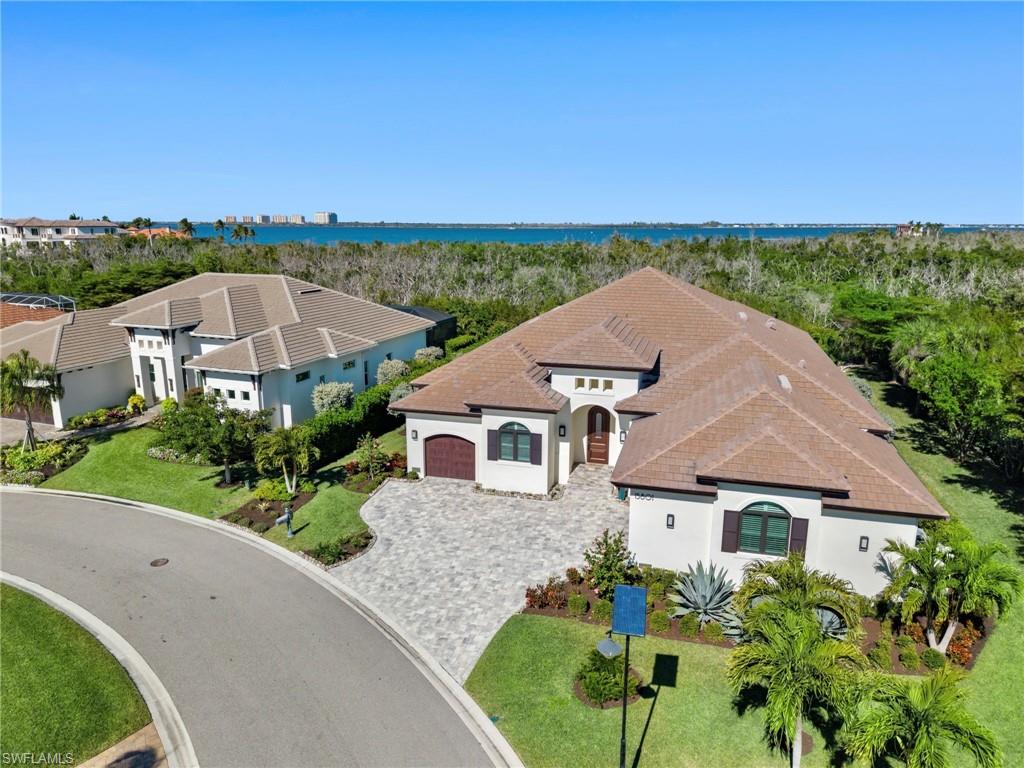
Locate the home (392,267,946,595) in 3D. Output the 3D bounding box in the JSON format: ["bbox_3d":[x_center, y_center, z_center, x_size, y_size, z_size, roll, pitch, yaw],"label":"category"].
[{"bbox_3d":[7.714,-1.899,42.962,24.453,9.610,39.060,4,13,15],"label":"home"}]

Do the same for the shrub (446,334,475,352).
[{"bbox_3d":[-5.379,-4.289,71.713,1.200,1.250,5.000,4,13,15],"label":"shrub"}]

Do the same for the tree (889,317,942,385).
[{"bbox_3d":[32.018,-2.545,56.017,4.000,5.300,4.000,4,13,15],"label":"tree"}]

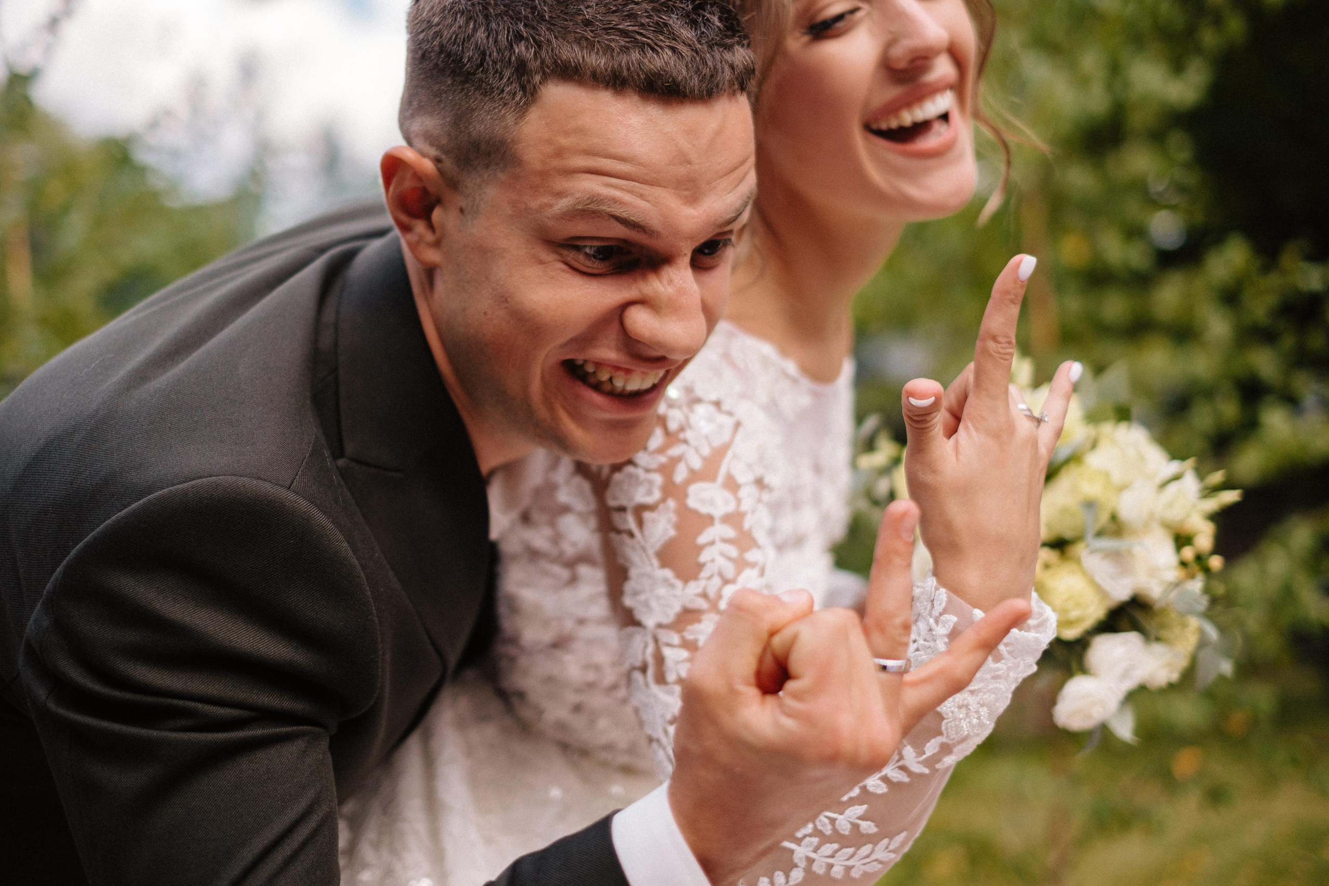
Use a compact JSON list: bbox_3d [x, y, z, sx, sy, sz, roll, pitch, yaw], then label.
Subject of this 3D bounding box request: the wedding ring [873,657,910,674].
[{"bbox_3d":[0.093,0.094,0.825,0.021,0.005,0.021,4,-1,6],"label":"wedding ring"}]

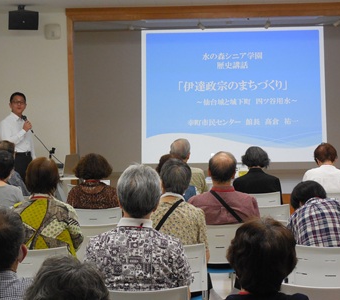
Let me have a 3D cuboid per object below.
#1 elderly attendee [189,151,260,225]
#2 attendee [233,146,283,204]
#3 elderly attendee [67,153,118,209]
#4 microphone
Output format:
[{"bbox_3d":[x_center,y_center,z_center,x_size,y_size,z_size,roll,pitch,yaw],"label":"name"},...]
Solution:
[{"bbox_3d":[0.385,0.627,6.375,0.500,1.246,0.750,-1,2,2],"label":"elderly attendee"},{"bbox_3d":[0.786,0.564,8.274,0.460,1.197,0.750,-1,2,3],"label":"attendee"},{"bbox_3d":[-0.586,0.628,7.325,0.440,1.215,0.750,-1,2,5],"label":"elderly attendee"},{"bbox_3d":[-1.368,-0.248,9.020,0.050,0.220,0.050,-15,-29,-30],"label":"microphone"}]

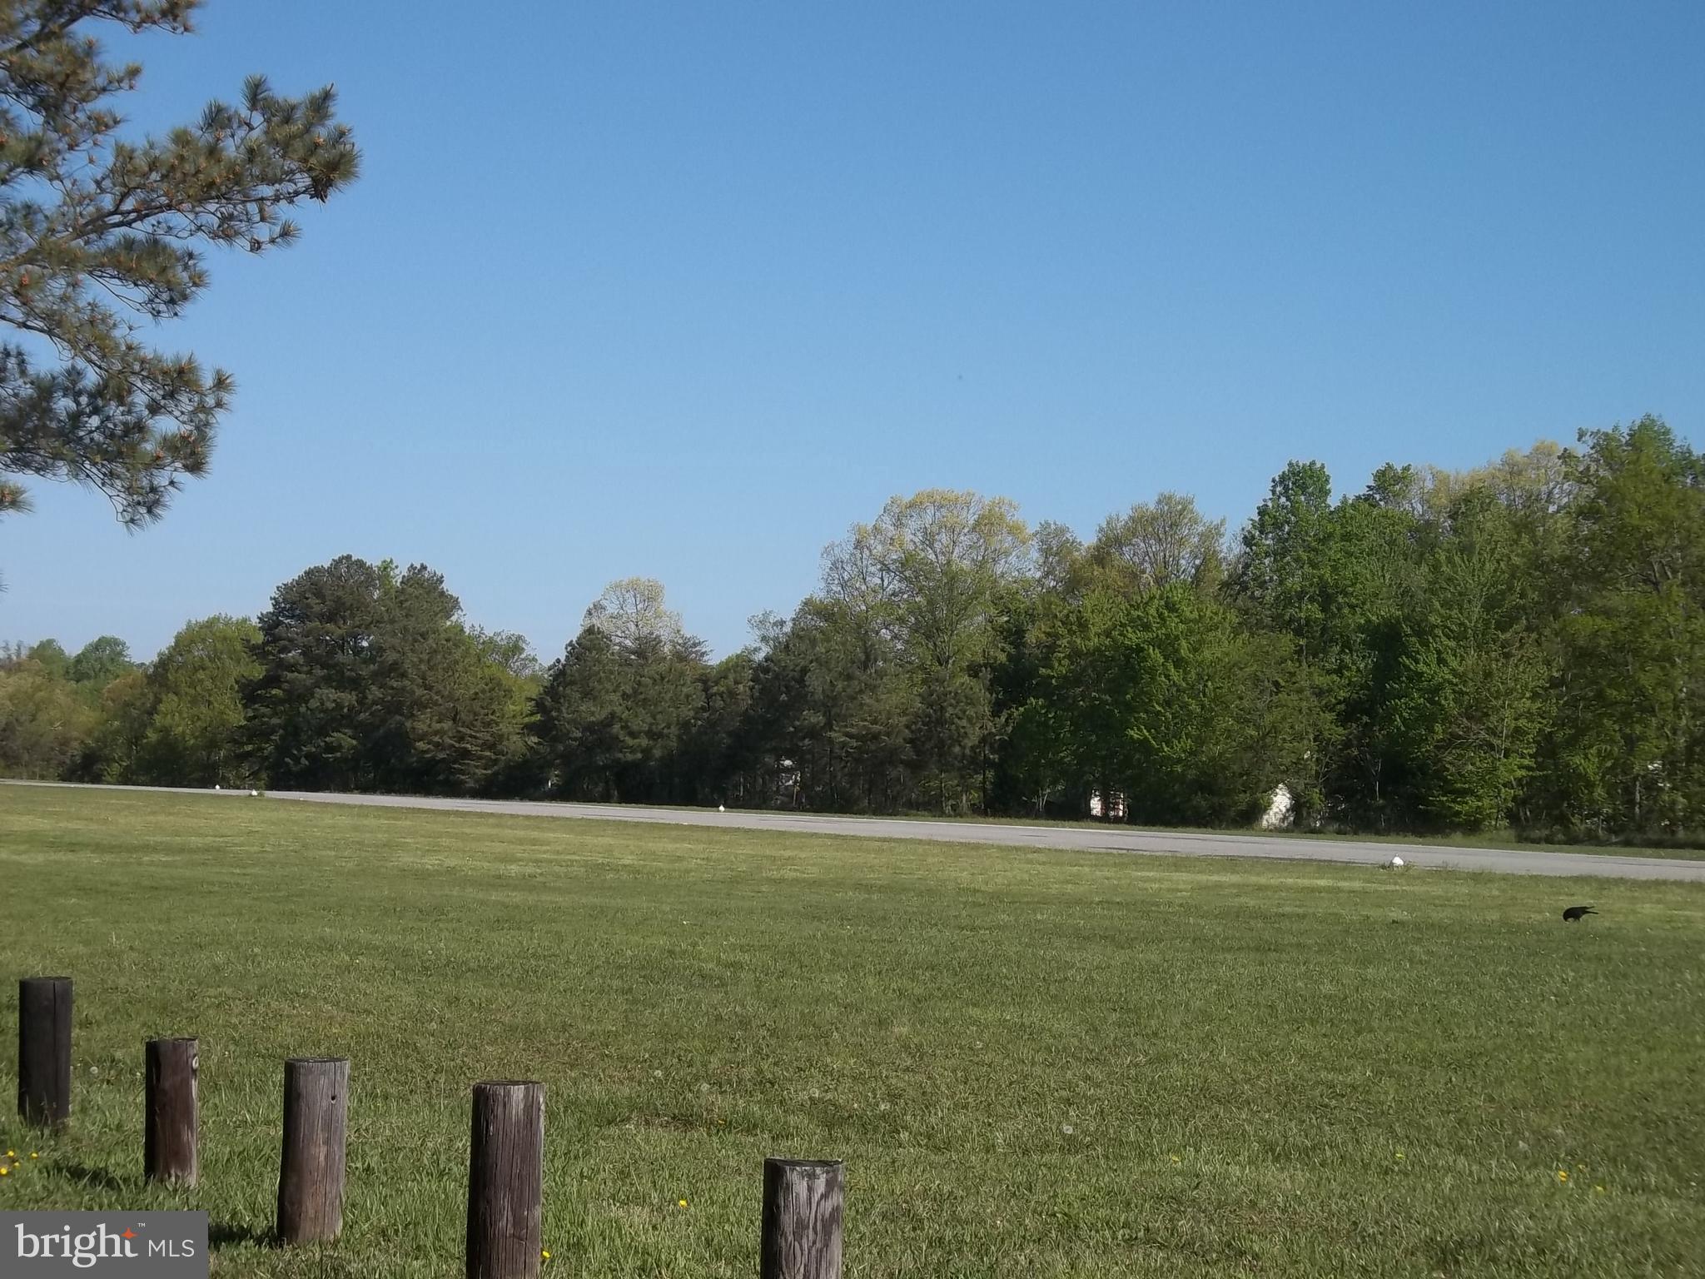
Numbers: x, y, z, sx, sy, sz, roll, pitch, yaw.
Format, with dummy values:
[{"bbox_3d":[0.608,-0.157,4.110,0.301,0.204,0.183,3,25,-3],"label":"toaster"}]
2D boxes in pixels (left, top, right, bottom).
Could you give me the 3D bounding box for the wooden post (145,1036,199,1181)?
[{"bbox_3d":[-2.513,1.744,11.450,0.190,0.526,0.190,2,-3,-12],"label":"wooden post"}]

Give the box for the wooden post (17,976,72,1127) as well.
[{"bbox_3d":[-3.354,1.724,12.900,0.215,0.621,0.215,2,-3,-14],"label":"wooden post"}]

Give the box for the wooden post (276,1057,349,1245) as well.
[{"bbox_3d":[-1.736,1.652,10.000,0.206,0.583,0.206,2,-3,-9],"label":"wooden post"}]

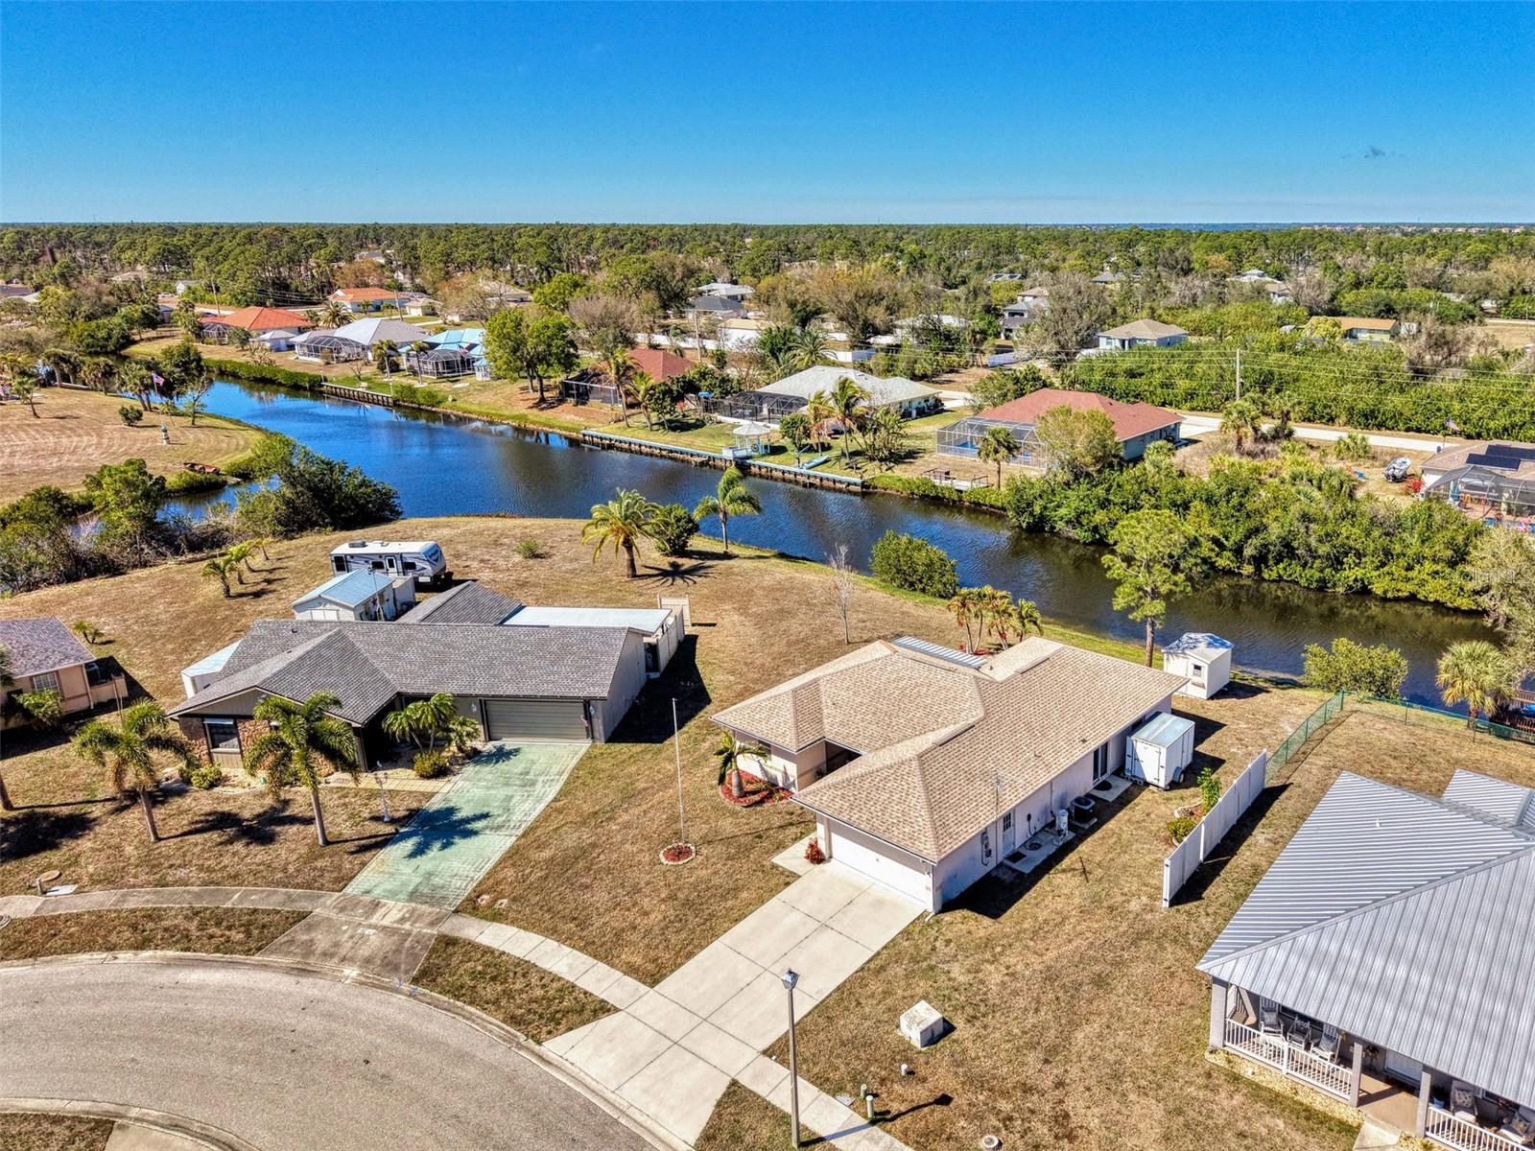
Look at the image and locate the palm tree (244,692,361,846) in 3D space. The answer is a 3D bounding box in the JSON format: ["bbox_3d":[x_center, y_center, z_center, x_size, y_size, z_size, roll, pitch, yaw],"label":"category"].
[{"bbox_3d":[-18.643,7.870,43.082,4.661,6.963,4.661,-1,18,0],"label":"palm tree"}]

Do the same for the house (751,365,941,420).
[{"bbox_3d":[10.325,-25.389,147.176,21.300,5.400,20.000,14,23,36],"label":"house"}]

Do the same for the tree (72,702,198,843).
[{"bbox_3d":[-26.700,8.394,45.352,5.100,6.500,5.100,0,18,0],"label":"tree"}]

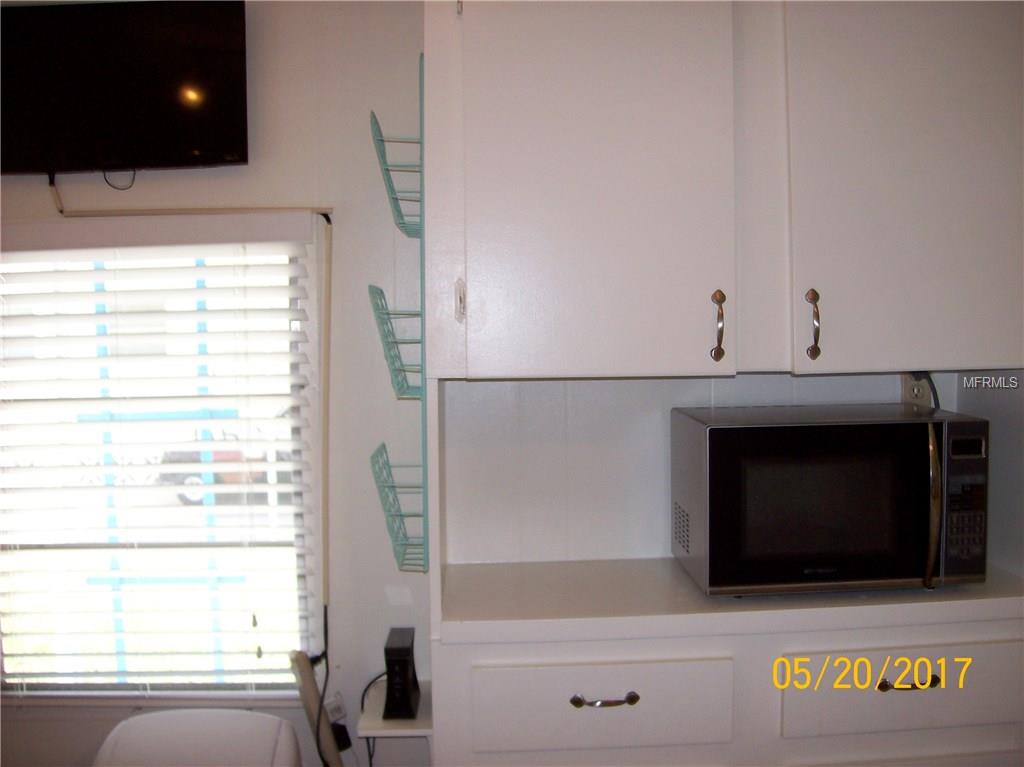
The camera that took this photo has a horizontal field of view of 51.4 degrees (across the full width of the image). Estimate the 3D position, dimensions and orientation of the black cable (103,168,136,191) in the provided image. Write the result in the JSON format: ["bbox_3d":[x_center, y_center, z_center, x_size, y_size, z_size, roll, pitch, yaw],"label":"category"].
[{"bbox_3d":[-0.738,-0.384,2.000,0.064,0.044,0.020,-1,4,-4],"label":"black cable"}]

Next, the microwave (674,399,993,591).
[{"bbox_3d":[0.590,0.216,2.023,0.512,0.315,0.370,-1,4,-3],"label":"microwave"}]

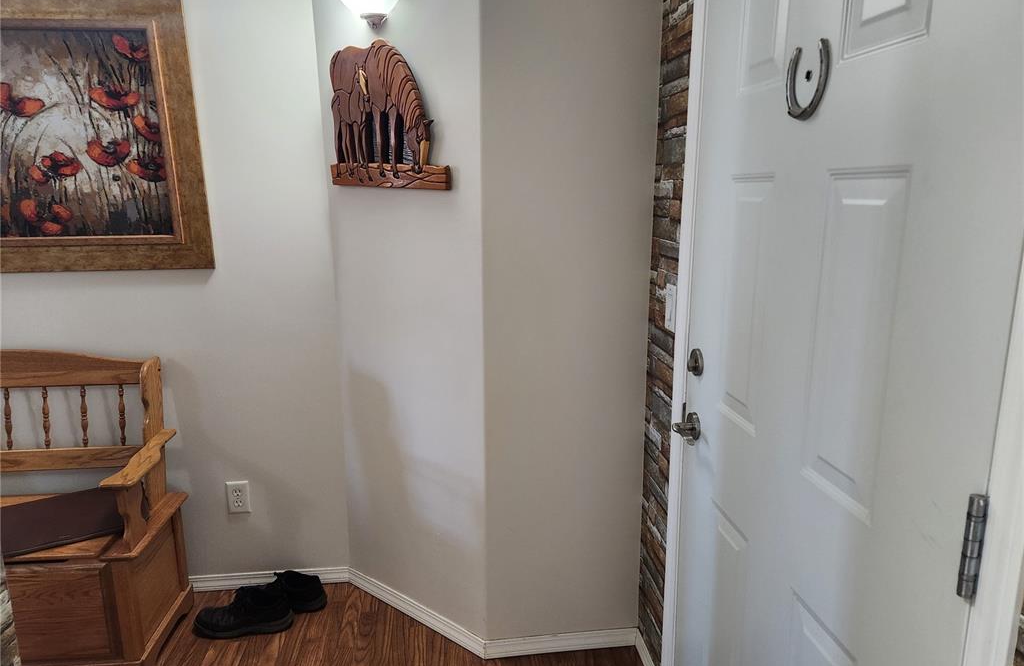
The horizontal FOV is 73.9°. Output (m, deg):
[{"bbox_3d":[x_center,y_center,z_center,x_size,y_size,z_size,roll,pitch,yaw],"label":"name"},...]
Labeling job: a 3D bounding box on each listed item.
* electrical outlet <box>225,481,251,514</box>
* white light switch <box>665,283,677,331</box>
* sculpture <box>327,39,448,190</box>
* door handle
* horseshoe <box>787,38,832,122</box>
[{"bbox_3d":[-0.947,0.571,2.359,0.072,0.116,0.008,-2,12,-6],"label":"electrical outlet"},{"bbox_3d":[0.392,-0.062,1.678,0.010,0.114,0.070,-2,12,-6],"label":"white light switch"},{"bbox_3d":[-0.359,-0.613,1.927,0.486,0.403,0.030,9,16,38],"label":"sculpture"},{"bbox_3d":[0.407,0.228,1.545,0.062,0.067,0.150,-2,12,-6],"label":"door handle"},{"bbox_3d":[0.464,-0.393,1.069,0.012,0.115,0.109,-2,12,-6],"label":"horseshoe"}]

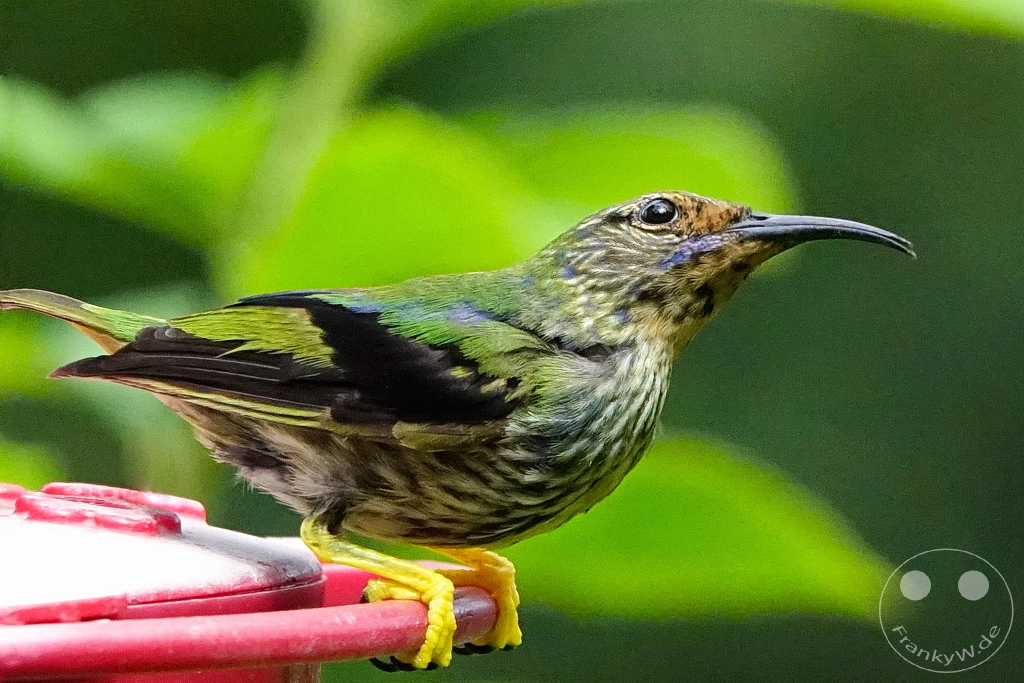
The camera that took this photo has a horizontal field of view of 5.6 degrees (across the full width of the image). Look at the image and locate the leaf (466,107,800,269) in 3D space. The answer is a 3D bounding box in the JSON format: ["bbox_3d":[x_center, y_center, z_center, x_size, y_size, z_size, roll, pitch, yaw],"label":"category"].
[{"bbox_3d":[0.016,-0.020,1.420,0.046,0.025,0.015,0,8,0],"label":"leaf"}]

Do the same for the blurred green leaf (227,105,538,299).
[{"bbox_3d":[-0.018,-0.018,1.380,0.042,0.027,0.015,0,8,0],"label":"blurred green leaf"}]

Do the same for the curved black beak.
[{"bbox_3d":[0.034,-0.012,1.180,0.021,0.005,0.004,1,8,8],"label":"curved black beak"}]

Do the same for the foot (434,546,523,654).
[{"bbox_3d":[-0.004,0.029,1.194,0.011,0.011,0.007,2,8,13],"label":"foot"}]

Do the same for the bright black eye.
[{"bbox_3d":[0.016,-0.014,1.174,0.004,0.003,0.003,-1,8,-9],"label":"bright black eye"}]

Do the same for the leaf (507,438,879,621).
[{"bbox_3d":[0.023,0.023,1.320,0.050,0.024,0.015,0,8,0],"label":"leaf"}]

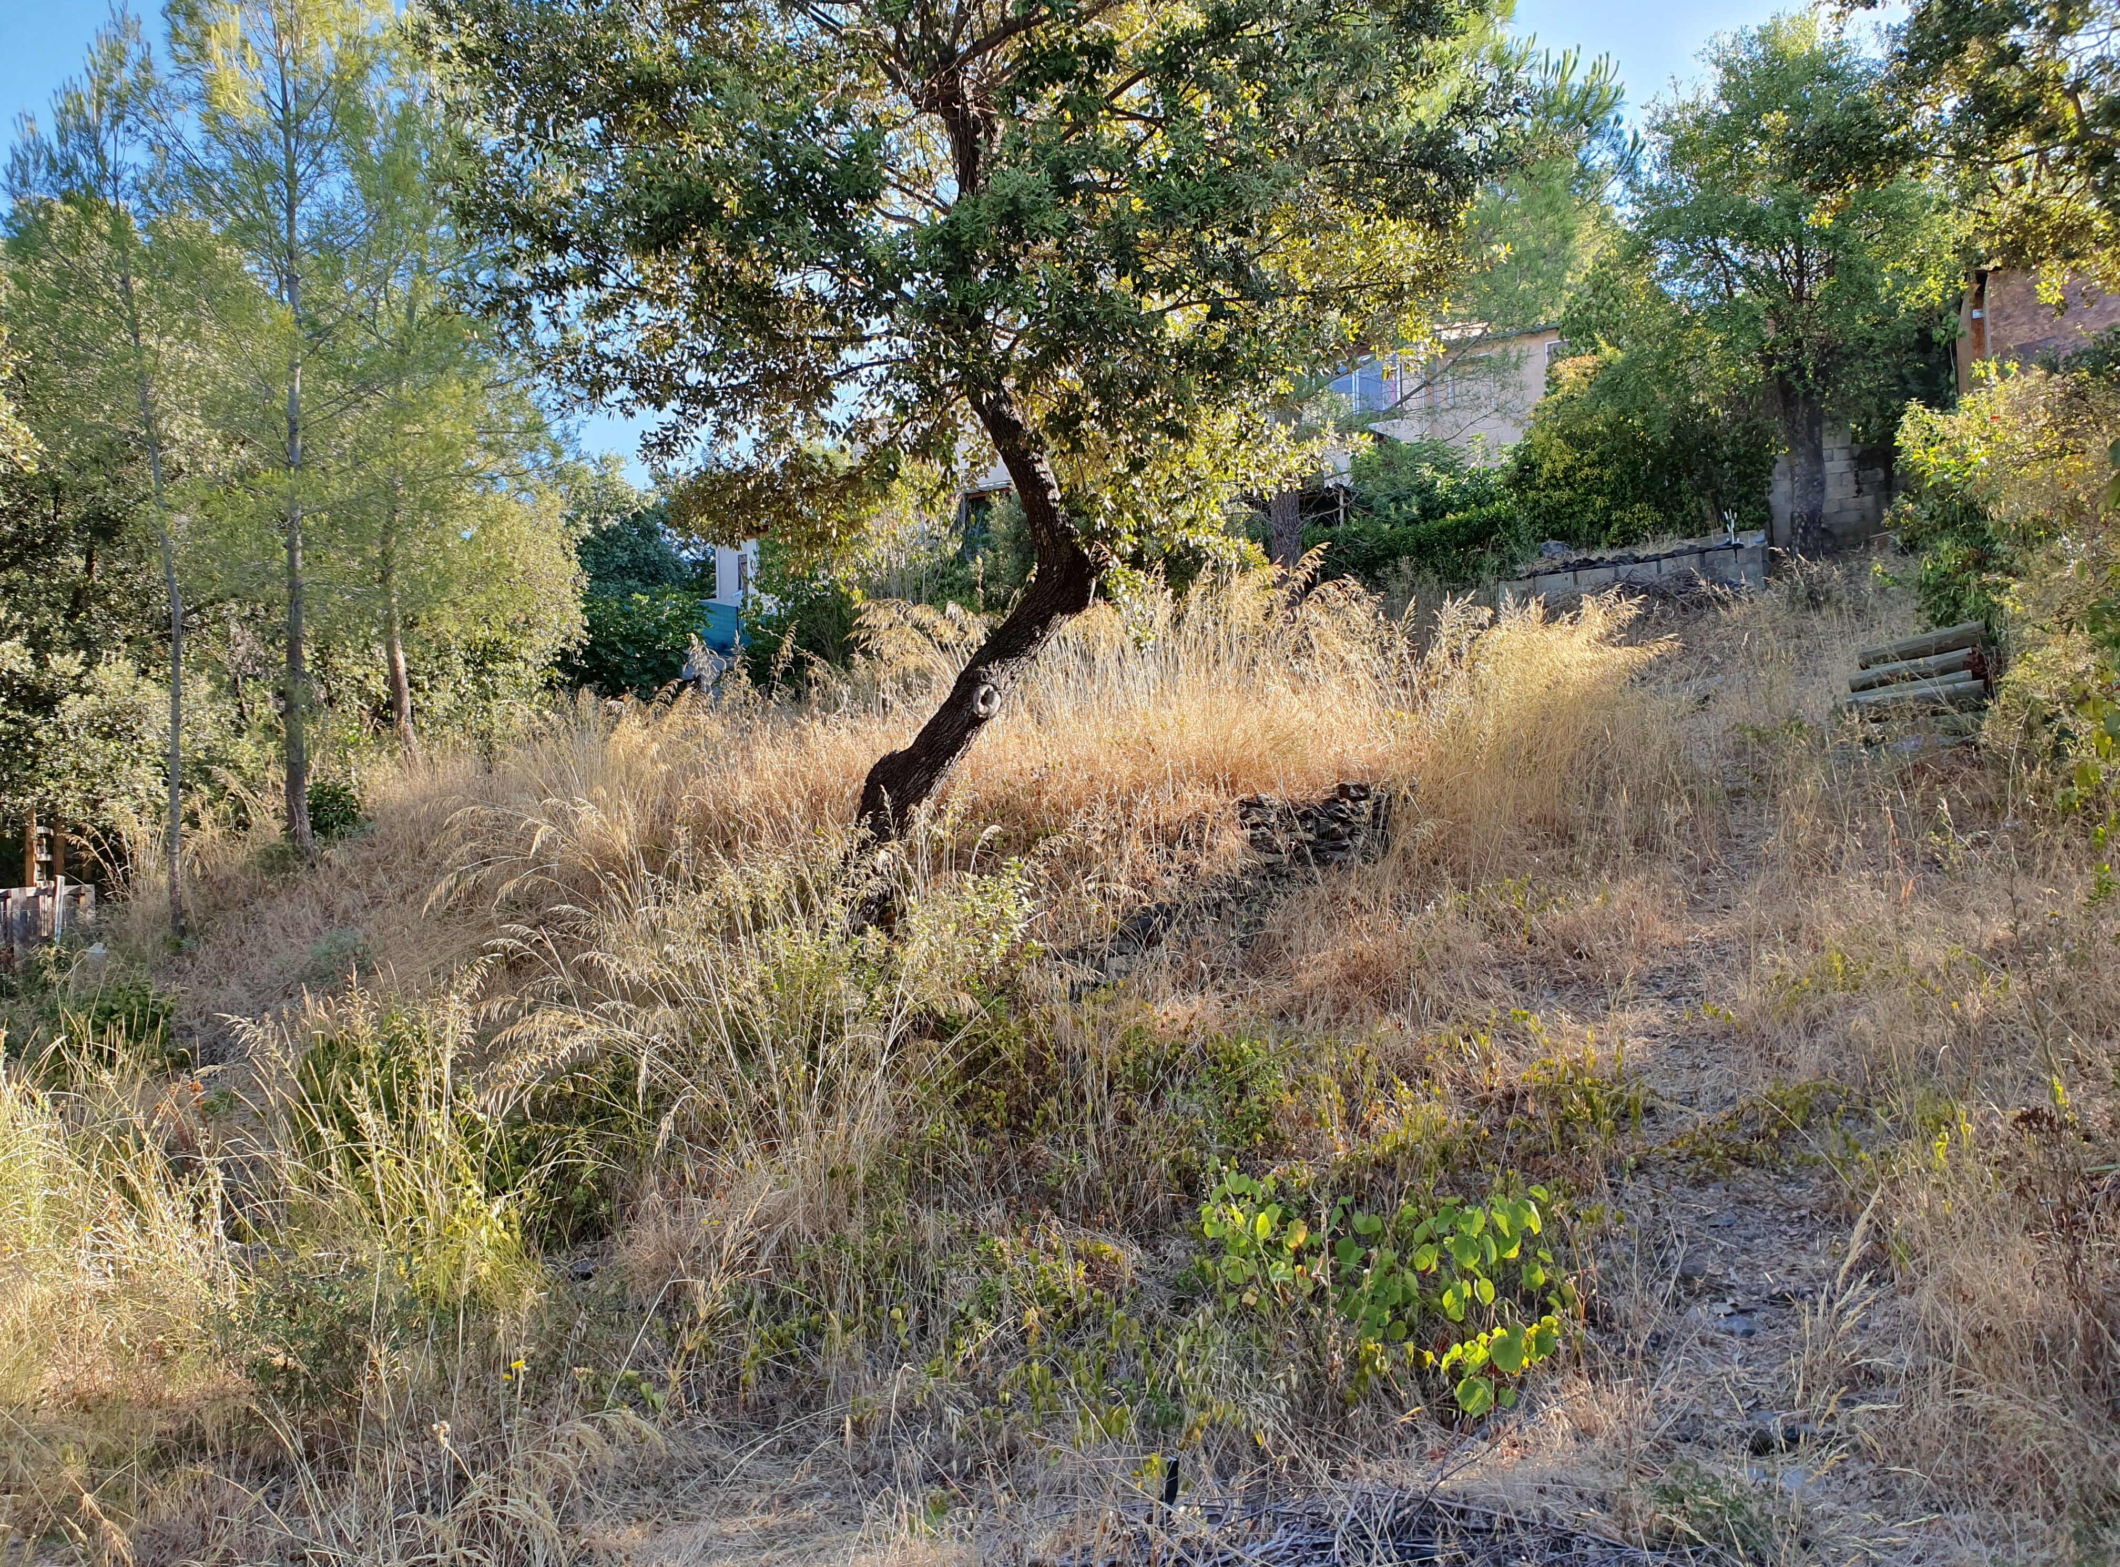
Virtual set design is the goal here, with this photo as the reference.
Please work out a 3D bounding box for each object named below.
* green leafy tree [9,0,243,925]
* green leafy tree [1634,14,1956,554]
[{"bbox_3d":[-6.700,-2.200,11.400,1.550,6.500,1.550,-1,0,-30],"label":"green leafy tree"},{"bbox_3d":[10.500,-7.100,22.800,4.300,7.700,4.300,-1,0,25],"label":"green leafy tree"}]

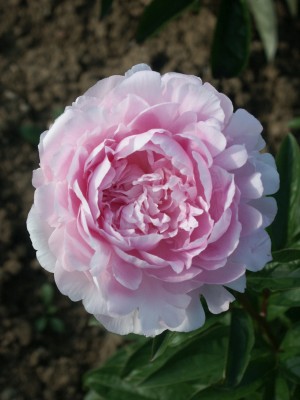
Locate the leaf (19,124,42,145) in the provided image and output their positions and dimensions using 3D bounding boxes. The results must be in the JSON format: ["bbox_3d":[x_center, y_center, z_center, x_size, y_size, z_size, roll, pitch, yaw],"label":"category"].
[{"bbox_3d":[-0.113,-0.062,1.192,0.024,0.006,0.018,18,69,7],"label":"leaf"}]

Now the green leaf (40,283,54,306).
[{"bbox_3d":[-0.090,0.083,1.095,0.013,0.005,0.024,-5,68,-2],"label":"green leaf"}]

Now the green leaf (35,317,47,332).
[{"bbox_3d":[-0.095,0.108,1.078,0.011,0.005,0.016,28,71,11],"label":"green leaf"}]

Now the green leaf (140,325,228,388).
[{"bbox_3d":[0.025,0.103,0.825,0.084,0.017,0.036,-33,70,-5],"label":"green leaf"}]

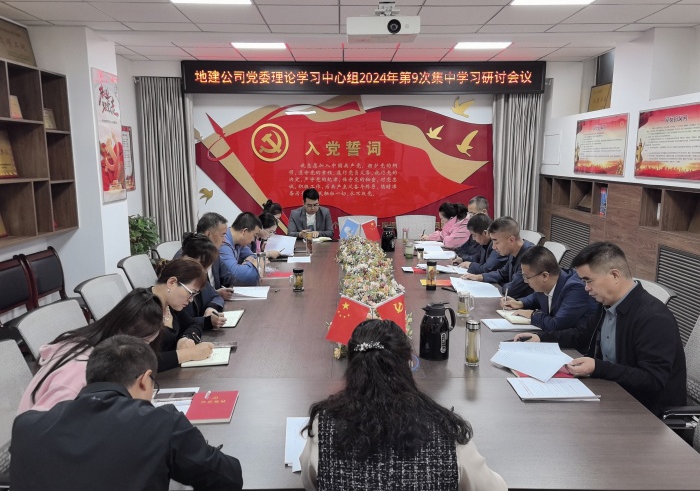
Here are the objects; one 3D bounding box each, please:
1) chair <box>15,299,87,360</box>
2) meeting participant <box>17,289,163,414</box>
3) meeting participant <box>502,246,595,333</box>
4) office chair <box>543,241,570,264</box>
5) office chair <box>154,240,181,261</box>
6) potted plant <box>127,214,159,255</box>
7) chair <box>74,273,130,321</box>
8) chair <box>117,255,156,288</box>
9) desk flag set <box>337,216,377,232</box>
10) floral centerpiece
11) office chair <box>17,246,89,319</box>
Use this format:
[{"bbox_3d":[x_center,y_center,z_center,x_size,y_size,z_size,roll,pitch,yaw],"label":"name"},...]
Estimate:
[{"bbox_3d":[-1.153,0.789,2.630,0.600,0.970,0.600,0,10,2],"label":"chair"},{"bbox_3d":[-0.972,0.735,2.198,0.740,1.159,0.520,0,9,-1],"label":"meeting participant"},{"bbox_3d":[1.139,0.580,3.127,0.720,1.164,0.550,0,9,-1],"label":"meeting participant"},{"bbox_3d":[1.399,0.465,4.501,0.600,0.970,0.600,0,10,-1],"label":"office chair"},{"bbox_3d":[-1.204,0.479,4.342,0.600,0.970,0.580,1,9,7],"label":"office chair"},{"bbox_3d":[-2.405,0.154,6.182,0.580,1.015,0.580,0,9,-1],"label":"potted plant"},{"bbox_3d":[-1.202,0.683,3.221,0.620,0.990,0.580,0,9,-1],"label":"chair"},{"bbox_3d":[-1.207,0.582,3.711,0.600,0.970,0.580,0,9,1],"label":"chair"},{"bbox_3d":[0.097,-0.106,5.476,0.390,0.320,0.080,0,9,-1],"label":"desk flag set"},{"bbox_3d":[0.102,0.212,3.941,0.380,0.200,2.900,0,9,-1],"label":"floral centerpiece"},{"bbox_3d":[-2.371,0.479,4.590,0.570,0.940,0.500,0,9,-1],"label":"office chair"}]

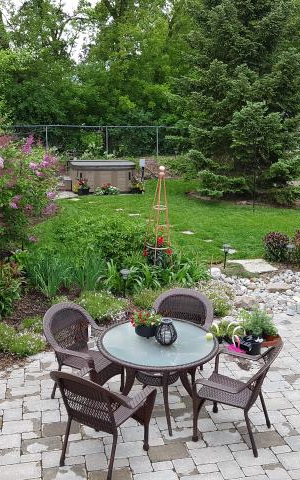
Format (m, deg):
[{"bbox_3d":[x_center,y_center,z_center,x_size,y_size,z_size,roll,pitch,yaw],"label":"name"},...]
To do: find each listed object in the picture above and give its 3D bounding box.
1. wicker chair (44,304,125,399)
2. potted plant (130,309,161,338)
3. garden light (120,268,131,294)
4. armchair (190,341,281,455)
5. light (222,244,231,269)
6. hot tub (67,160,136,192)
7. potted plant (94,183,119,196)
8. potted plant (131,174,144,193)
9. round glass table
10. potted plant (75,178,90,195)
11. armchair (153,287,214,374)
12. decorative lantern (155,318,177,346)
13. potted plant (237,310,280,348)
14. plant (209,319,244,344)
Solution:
[{"bbox_3d":[-0.632,1.144,4.818,0.620,0.900,0.640,7,14,28],"label":"wicker chair"},{"bbox_3d":[-0.038,0.797,4.650,0.290,0.240,0.270,1,12,0],"label":"potted plant"},{"bbox_3d":[-0.387,0.681,7.562,0.150,0.430,0.150,1,12,0],"label":"garden light"},{"bbox_3d":[0.768,1.296,4.176,0.620,0.900,0.640,6,13,25],"label":"armchair"},{"bbox_3d":[1.540,0.344,9.682,0.170,0.480,0.170,2,14,9],"label":"light"},{"bbox_3d":[-1.657,-2.192,16.654,2.100,0.910,2.100,-1,12,-8],"label":"hot tub"},{"bbox_3d":[-1.454,-1.781,16.388,0.850,0.460,0.500,0,13,0],"label":"potted plant"},{"bbox_3d":[-0.409,-1.889,16.324,0.460,0.580,0.440,0,13,0],"label":"potted plant"},{"bbox_3d":[0.085,1.364,4.899,1.200,0.730,1.200,0,13,0],"label":"round glass table"},{"bbox_3d":[-2.303,-1.816,16.332,0.500,0.520,0.440,0,13,0],"label":"potted plant"},{"bbox_3d":[0.284,1.061,5.248,0.640,0.900,0.620,5,13,21],"label":"armchair"},{"bbox_3d":[0.158,0.849,4.467,0.200,0.220,0.200,1,12,0],"label":"decorative lantern"},{"bbox_3d":[1.470,1.153,6.377,0.520,0.450,0.460,3,14,14],"label":"potted plant"},{"bbox_3d":[1.046,1.206,6.522,0.460,0.280,0.360,2,14,10],"label":"plant"}]

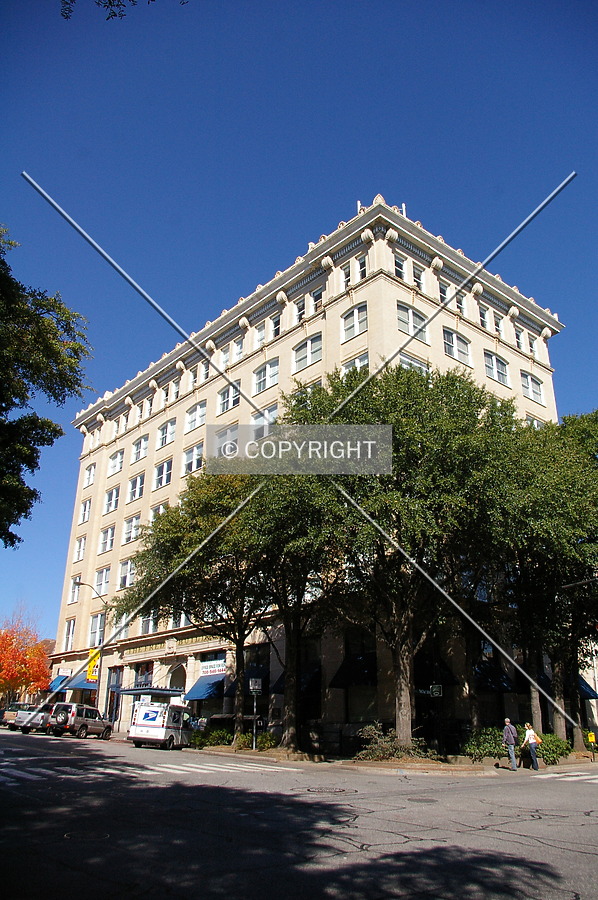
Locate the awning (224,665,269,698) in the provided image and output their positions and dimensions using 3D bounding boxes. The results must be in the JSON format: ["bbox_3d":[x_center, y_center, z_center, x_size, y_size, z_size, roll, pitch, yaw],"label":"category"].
[{"bbox_3d":[-3.139,13.791,40.076,1.150,1.600,2.870,18,-28,-38],"label":"awning"}]

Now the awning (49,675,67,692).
[{"bbox_3d":[-20.455,19.738,57.060,1.000,1.400,2.100,20,-30,-38],"label":"awning"}]

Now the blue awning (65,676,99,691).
[{"bbox_3d":[-17.253,18.226,53.523,1.450,1.470,2.650,20,-30,-38],"label":"blue awning"}]

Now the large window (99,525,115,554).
[{"bbox_3d":[-17.867,8.386,63.135,0.260,2.526,3.043,18,-28,-37],"label":"large window"}]

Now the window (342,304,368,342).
[{"bbox_3d":[3.443,-7.749,41.016,0.250,2.150,2.270,18,-28,-38],"label":"window"}]

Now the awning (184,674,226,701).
[{"bbox_3d":[-6.229,15.593,44.323,1.312,1.547,2.968,18,-28,-37],"label":"awning"}]

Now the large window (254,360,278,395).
[{"bbox_3d":[-2.253,-5.112,47.219,0.200,2.380,2.780,20,-30,-38],"label":"large window"}]

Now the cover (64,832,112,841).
[{"bbox_3d":[-3.084,5.647,9.827,0.659,0.030,0.659,0,-22,0],"label":"cover"}]

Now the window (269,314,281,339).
[{"bbox_3d":[-1.541,-8.657,47.823,0.250,1.606,1.064,18,-28,-38],"label":"window"}]

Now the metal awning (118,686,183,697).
[{"bbox_3d":[-9.659,15.951,44.515,2.530,0.380,3.850,20,-30,-38],"label":"metal awning"}]

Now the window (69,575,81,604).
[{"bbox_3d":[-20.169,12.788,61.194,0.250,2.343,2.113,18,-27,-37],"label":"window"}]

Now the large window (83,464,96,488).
[{"bbox_3d":[-21.606,2.892,70.118,0.260,2.457,2.317,18,-28,-37],"label":"large window"}]

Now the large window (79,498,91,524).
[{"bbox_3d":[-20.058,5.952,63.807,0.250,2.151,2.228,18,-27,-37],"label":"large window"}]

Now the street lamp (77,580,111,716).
[{"bbox_3d":[-14.515,13.948,45.710,2.750,9.750,0.350,20,-30,-38],"label":"street lamp"}]

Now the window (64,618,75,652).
[{"bbox_3d":[-20.631,16.807,61.115,0.250,2.874,1.900,18,-28,-38],"label":"window"}]

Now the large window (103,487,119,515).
[{"bbox_3d":[-17.842,4.796,64.578,0.260,2.516,3.043,18,-28,-37],"label":"large window"}]

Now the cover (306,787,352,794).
[{"bbox_3d":[0.708,8.326,16.444,0.920,0.050,0.920,0,-22,0],"label":"cover"}]

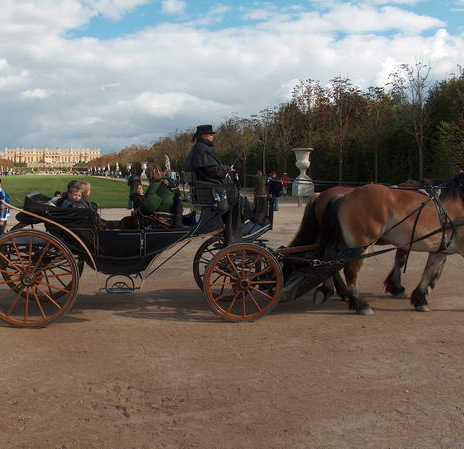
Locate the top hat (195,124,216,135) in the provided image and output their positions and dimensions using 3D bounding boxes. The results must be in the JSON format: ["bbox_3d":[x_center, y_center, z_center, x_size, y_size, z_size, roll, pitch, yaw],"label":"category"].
[{"bbox_3d":[-0.328,-1.172,7.933,0.270,0.135,0.250,0,4,-6],"label":"top hat"}]

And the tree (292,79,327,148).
[{"bbox_3d":[7.660,-8.712,63.046,3.371,11.142,3.371,0,4,0],"label":"tree"}]

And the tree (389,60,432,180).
[{"bbox_3d":[12.326,-6.428,44.019,3.048,9.517,3.048,0,4,0],"label":"tree"}]

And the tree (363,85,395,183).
[{"bbox_3d":[11.432,-6.392,49.810,2.505,8.553,2.505,0,4,0],"label":"tree"}]

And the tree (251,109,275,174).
[{"bbox_3d":[3.678,-9.057,77.043,2.903,9.673,2.903,0,4,0],"label":"tree"}]

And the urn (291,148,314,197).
[{"bbox_3d":[5.444,-4.029,49.737,1.700,3.684,1.700,0,4,0],"label":"urn"}]

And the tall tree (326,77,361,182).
[{"bbox_3d":[9.758,-7.700,55.823,2.985,10.235,2.985,0,4,0],"label":"tall tree"}]

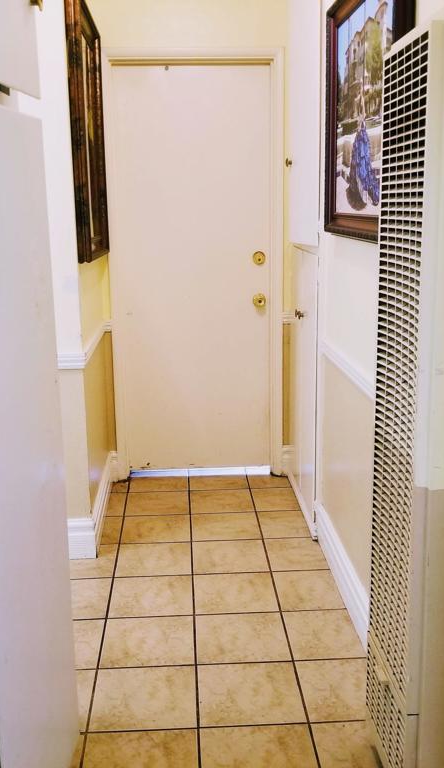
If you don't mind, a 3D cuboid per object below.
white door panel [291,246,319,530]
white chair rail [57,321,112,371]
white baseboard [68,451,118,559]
[{"bbox_3d":[0.370,-0.031,3.518,0.025,1.145,0.715,-1,13,-3],"label":"white door panel"},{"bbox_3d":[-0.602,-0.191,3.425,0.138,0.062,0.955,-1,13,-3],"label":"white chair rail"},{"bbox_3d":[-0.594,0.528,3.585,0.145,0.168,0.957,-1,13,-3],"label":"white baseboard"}]

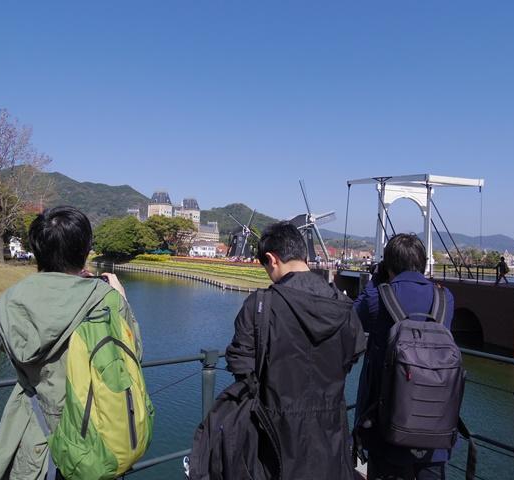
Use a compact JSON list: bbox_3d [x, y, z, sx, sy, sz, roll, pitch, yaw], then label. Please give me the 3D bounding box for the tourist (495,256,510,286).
[{"bbox_3d":[15.140,1.898,26.200,0.650,1.710,0.550,-1,-3,41],"label":"tourist"}]

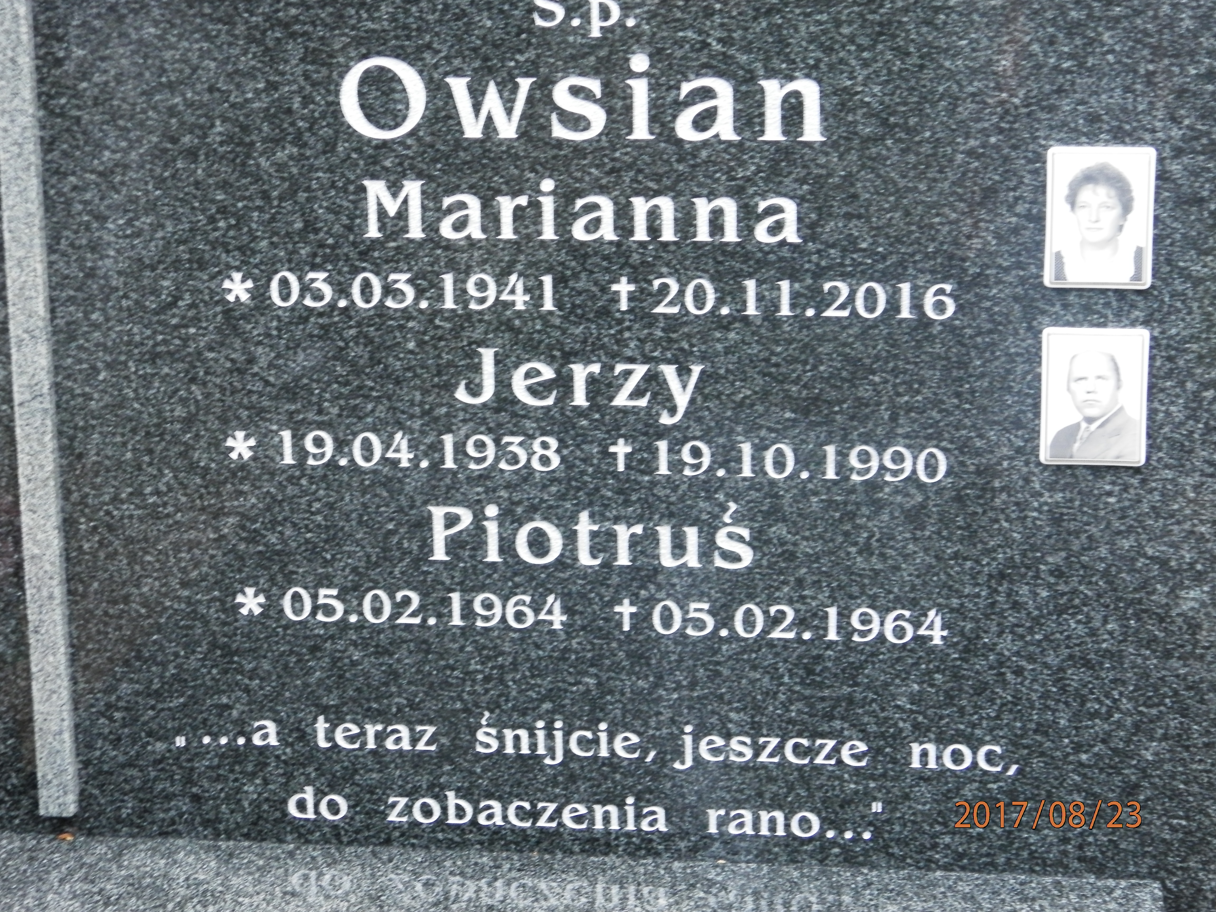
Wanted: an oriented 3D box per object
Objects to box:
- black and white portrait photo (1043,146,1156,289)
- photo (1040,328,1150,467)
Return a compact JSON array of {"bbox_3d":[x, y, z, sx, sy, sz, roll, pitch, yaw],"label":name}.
[{"bbox_3d":[0.413,-0.201,2.418,0.090,0.120,0.010,1,14,7],"label":"black and white portrait photo"},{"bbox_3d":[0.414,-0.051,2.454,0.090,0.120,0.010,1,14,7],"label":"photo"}]

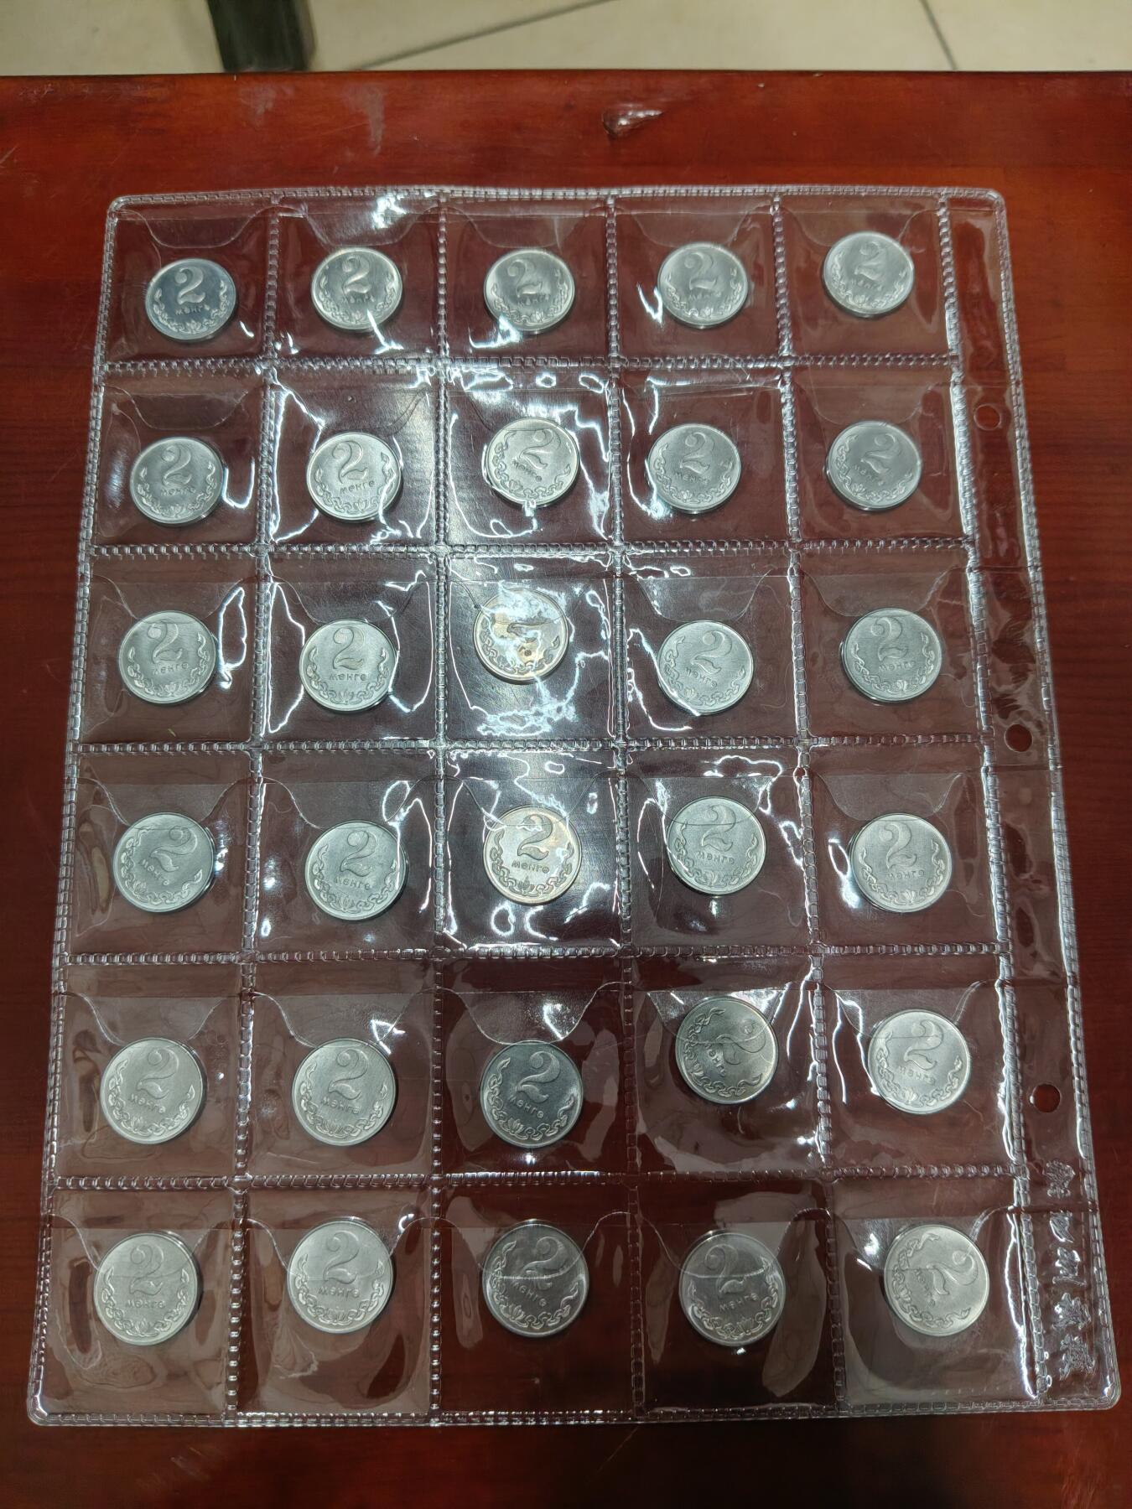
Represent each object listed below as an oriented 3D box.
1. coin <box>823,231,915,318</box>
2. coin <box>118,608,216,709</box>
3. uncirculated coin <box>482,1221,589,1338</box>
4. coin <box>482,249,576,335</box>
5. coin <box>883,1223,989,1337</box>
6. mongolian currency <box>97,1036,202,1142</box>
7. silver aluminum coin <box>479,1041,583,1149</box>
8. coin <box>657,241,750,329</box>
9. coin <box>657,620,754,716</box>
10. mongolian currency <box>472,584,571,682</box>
[{"bbox_3d":[0.065,-0.104,0.246,0.020,0.001,0.020,-1,80,0],"label":"coin"},{"bbox_3d":[-0.081,-0.019,0.230,0.020,0.001,0.020,-1,80,0],"label":"coin"},{"bbox_3d":[-0.006,0.097,0.210,0.020,0.002,0.020,0,80,0],"label":"uncirculated coin"},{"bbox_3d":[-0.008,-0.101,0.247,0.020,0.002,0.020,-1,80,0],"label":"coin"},{"bbox_3d":[0.069,0.098,0.213,0.020,0.002,0.020,-1,80,0],"label":"coin"},{"bbox_3d":[-0.079,0.064,0.216,0.020,0.002,0.020,0,80,0],"label":"mongolian currency"},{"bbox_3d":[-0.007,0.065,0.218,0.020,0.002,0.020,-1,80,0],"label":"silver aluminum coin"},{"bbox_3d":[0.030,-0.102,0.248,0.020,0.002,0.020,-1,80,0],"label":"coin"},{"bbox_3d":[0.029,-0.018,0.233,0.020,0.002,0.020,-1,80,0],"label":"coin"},{"bbox_3d":[-0.009,-0.025,0.232,0.020,0.002,0.020,0,80,0],"label":"mongolian currency"}]

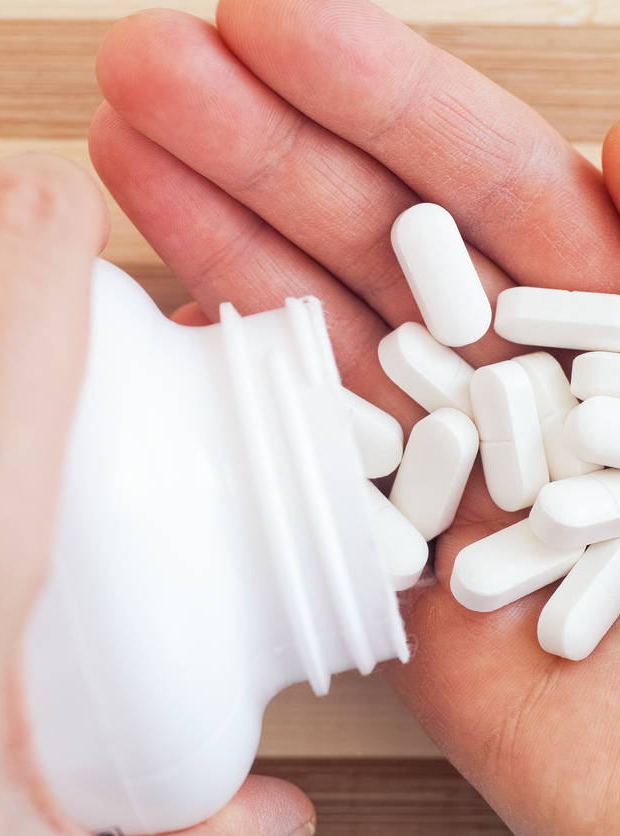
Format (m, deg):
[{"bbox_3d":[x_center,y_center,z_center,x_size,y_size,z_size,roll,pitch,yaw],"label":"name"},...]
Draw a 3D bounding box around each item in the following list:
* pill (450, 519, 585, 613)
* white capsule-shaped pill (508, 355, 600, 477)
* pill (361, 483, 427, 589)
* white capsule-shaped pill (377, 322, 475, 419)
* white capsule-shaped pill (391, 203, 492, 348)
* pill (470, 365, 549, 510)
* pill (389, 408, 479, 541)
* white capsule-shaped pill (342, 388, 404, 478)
[{"bbox_3d":[0.027,0.018,0.336,0.019,0.007,0.008,-24,62,-18],"label":"pill"},{"bbox_3d":[0.031,0.001,0.335,0.007,0.008,0.019,-13,70,-36],"label":"white capsule-shaped pill"},{"bbox_3d":[0.008,0.014,0.344,0.008,0.007,0.019,-34,70,-29],"label":"pill"},{"bbox_3d":[0.017,-0.005,0.346,0.019,0.007,0.008,40,43,-16],"label":"white capsule-shaped pill"},{"bbox_3d":[0.017,-0.018,0.336,0.008,0.007,0.019,-23,90,-9],"label":"white capsule-shaped pill"},{"bbox_3d":[0.027,0.003,0.358,0.007,0.008,0.020,-16,100,-31],"label":"pill"},{"bbox_3d":[0.017,0.008,0.363,0.008,0.007,0.020,32,126,22],"label":"pill"},{"bbox_3d":[0.004,0.001,0.361,0.020,0.007,0.008,31,115,-10],"label":"white capsule-shaped pill"}]

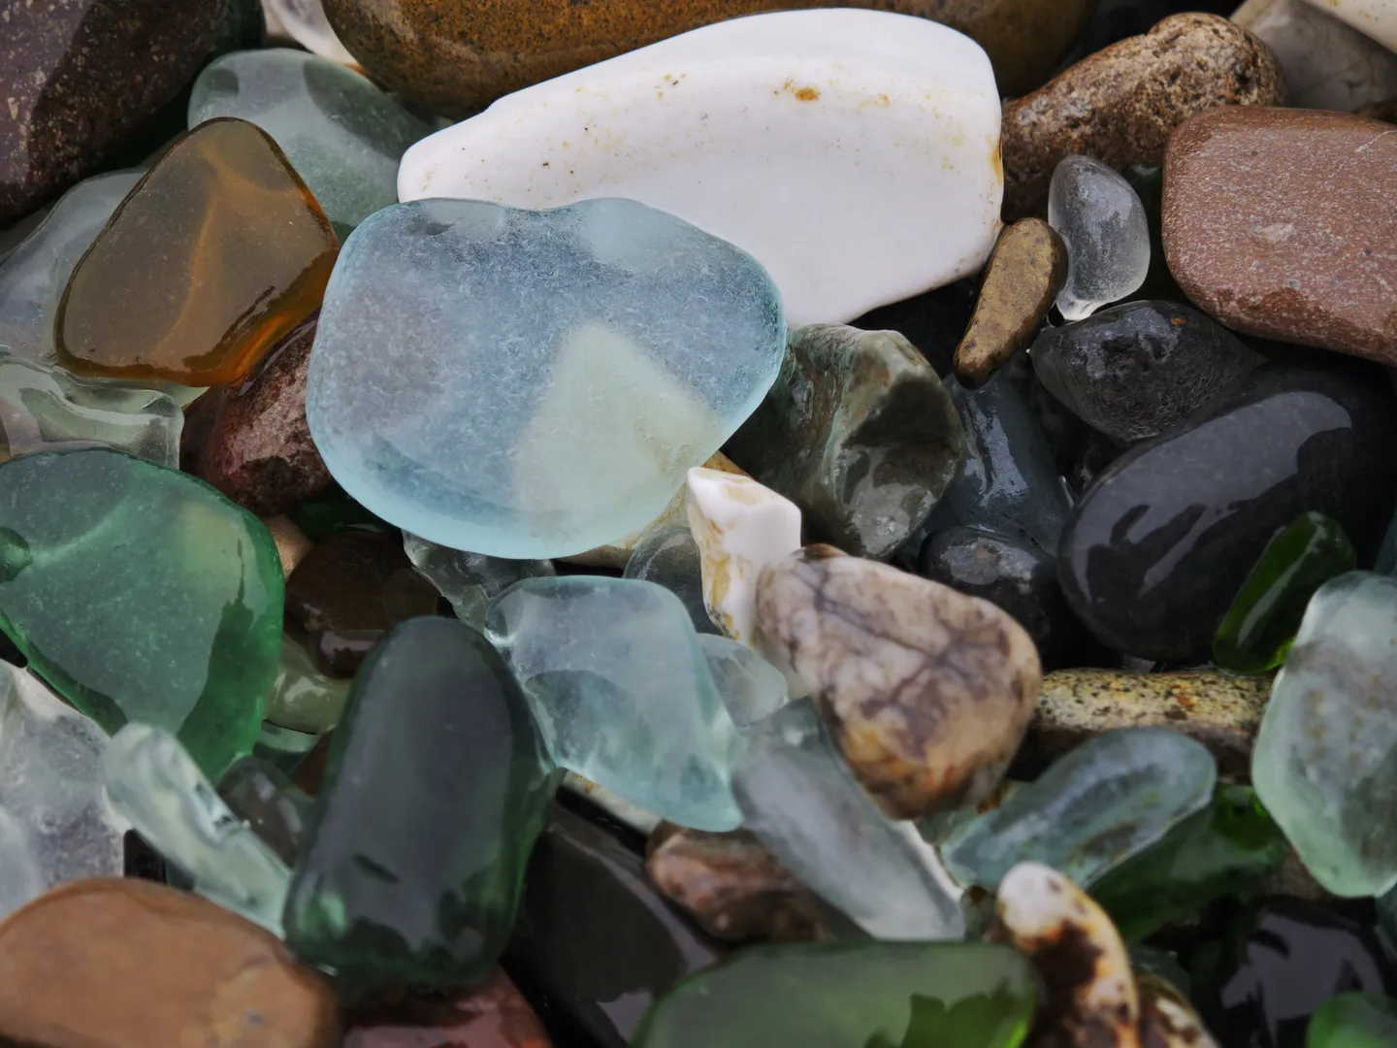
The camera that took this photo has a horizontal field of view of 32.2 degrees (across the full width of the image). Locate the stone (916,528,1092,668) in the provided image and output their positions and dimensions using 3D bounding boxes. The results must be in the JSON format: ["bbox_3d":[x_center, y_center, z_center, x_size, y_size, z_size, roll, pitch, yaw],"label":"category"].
[{"bbox_3d":[0.035,0.009,0.277,0.021,0.014,0.016,14,56,10],"label":"stone"}]

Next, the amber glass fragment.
[{"bbox_3d":[-0.060,-0.033,0.293,0.025,0.008,0.038,24,70,19],"label":"amber glass fragment"}]

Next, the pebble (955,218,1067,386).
[{"bbox_3d":[0.036,-0.025,0.276,0.008,0.007,0.021,15,63,13],"label":"pebble"}]

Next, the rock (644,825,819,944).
[{"bbox_3d":[0.005,0.033,0.226,0.019,0.012,0.014,15,49,13],"label":"rock"}]

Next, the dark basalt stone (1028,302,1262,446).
[{"bbox_3d":[0.050,-0.017,0.271,0.025,0.013,0.017,7,48,7],"label":"dark basalt stone"}]

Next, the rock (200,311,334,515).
[{"bbox_3d":[-0.044,-0.013,0.268,0.019,0.016,0.030,27,53,23],"label":"rock"}]

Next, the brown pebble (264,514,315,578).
[{"bbox_3d":[-0.049,0.003,0.281,0.009,0.008,0.013,-30,60,-20],"label":"brown pebble"}]

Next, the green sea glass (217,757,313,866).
[{"bbox_3d":[-0.047,0.031,0.258,0.011,0.009,0.016,-30,64,-16],"label":"green sea glass"}]

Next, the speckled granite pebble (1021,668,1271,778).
[{"bbox_3d":[0.044,0.020,0.238,0.029,0.011,0.011,0,47,0],"label":"speckled granite pebble"}]

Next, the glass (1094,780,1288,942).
[{"bbox_3d":[0.052,0.035,0.255,0.025,0.008,0.013,-32,65,-17],"label":"glass"}]

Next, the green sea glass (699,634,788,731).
[{"bbox_3d":[0.004,0.017,0.262,0.010,0.007,0.014,-31,66,-15],"label":"green sea glass"}]

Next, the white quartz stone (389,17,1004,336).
[{"bbox_3d":[0.001,-0.043,0.300,0.072,0.022,0.036,-16,61,-9],"label":"white quartz stone"}]

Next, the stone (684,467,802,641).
[{"bbox_3d":[0.005,0.004,0.250,0.012,0.019,0.009,19,50,17],"label":"stone"}]

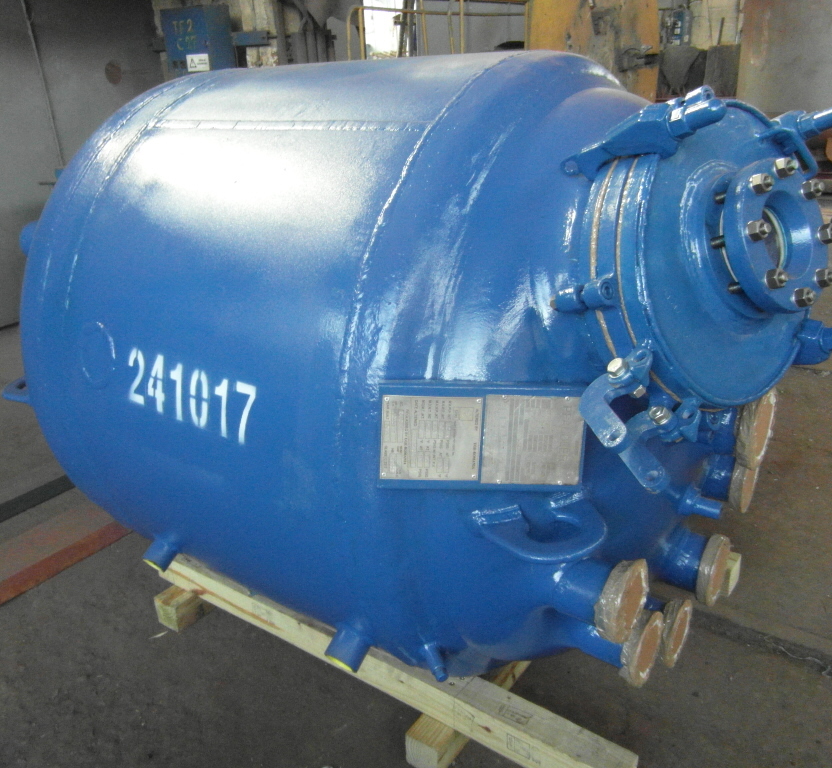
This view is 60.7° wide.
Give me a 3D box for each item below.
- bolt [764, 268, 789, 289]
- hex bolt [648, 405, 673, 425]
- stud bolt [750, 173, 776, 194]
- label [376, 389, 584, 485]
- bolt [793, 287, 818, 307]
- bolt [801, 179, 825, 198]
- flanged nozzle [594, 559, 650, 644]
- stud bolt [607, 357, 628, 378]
[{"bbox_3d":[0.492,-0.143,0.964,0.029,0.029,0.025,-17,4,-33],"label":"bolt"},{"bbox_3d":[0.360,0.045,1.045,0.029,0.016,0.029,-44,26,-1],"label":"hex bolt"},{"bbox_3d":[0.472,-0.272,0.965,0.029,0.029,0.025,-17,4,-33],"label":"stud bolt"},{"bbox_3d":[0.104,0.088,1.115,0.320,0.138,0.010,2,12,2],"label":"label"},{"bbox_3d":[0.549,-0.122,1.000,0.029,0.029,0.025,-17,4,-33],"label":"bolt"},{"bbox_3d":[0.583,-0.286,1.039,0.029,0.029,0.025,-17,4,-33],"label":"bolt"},{"bbox_3d":[0.399,0.418,1.370,0.052,0.165,0.165,13,26,32],"label":"flanged nozzle"},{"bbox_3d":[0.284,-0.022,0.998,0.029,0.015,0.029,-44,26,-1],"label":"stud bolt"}]

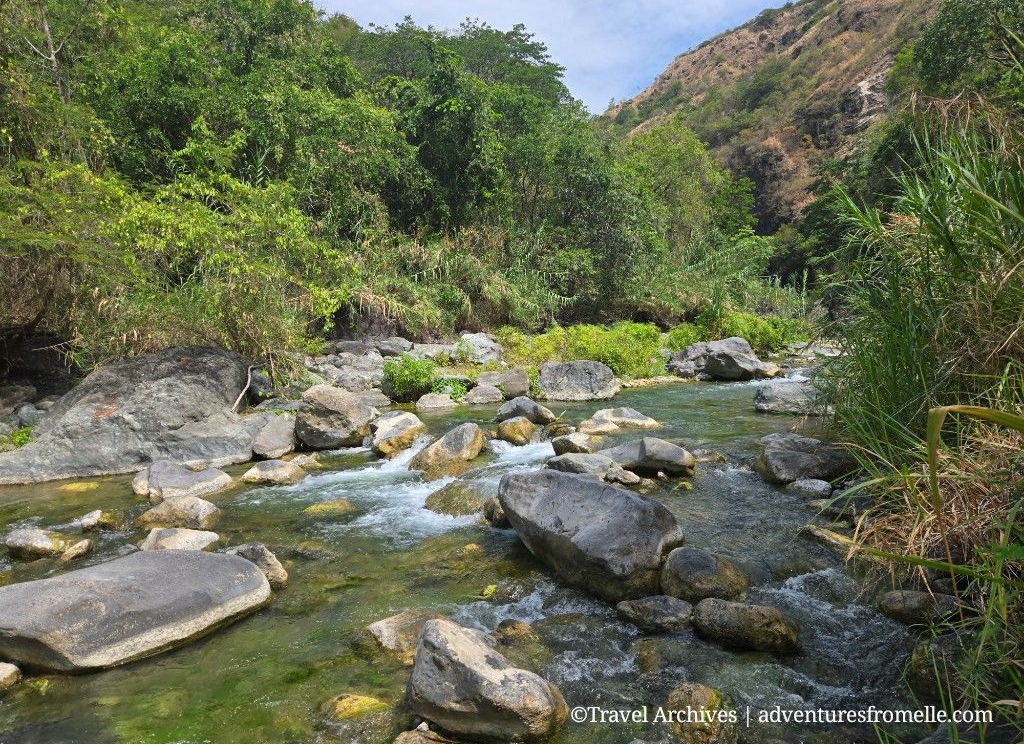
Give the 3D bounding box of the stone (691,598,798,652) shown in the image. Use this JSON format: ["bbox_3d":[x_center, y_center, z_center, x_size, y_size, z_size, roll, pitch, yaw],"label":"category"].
[{"bbox_3d":[1.361,1.491,4.004,0.598,0.254,0.374,2,5,20],"label":"stone"}]

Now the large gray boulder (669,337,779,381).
[{"bbox_3d":[5.052,-0.319,16.300,2.677,1.053,1.740,1,5,10],"label":"large gray boulder"}]

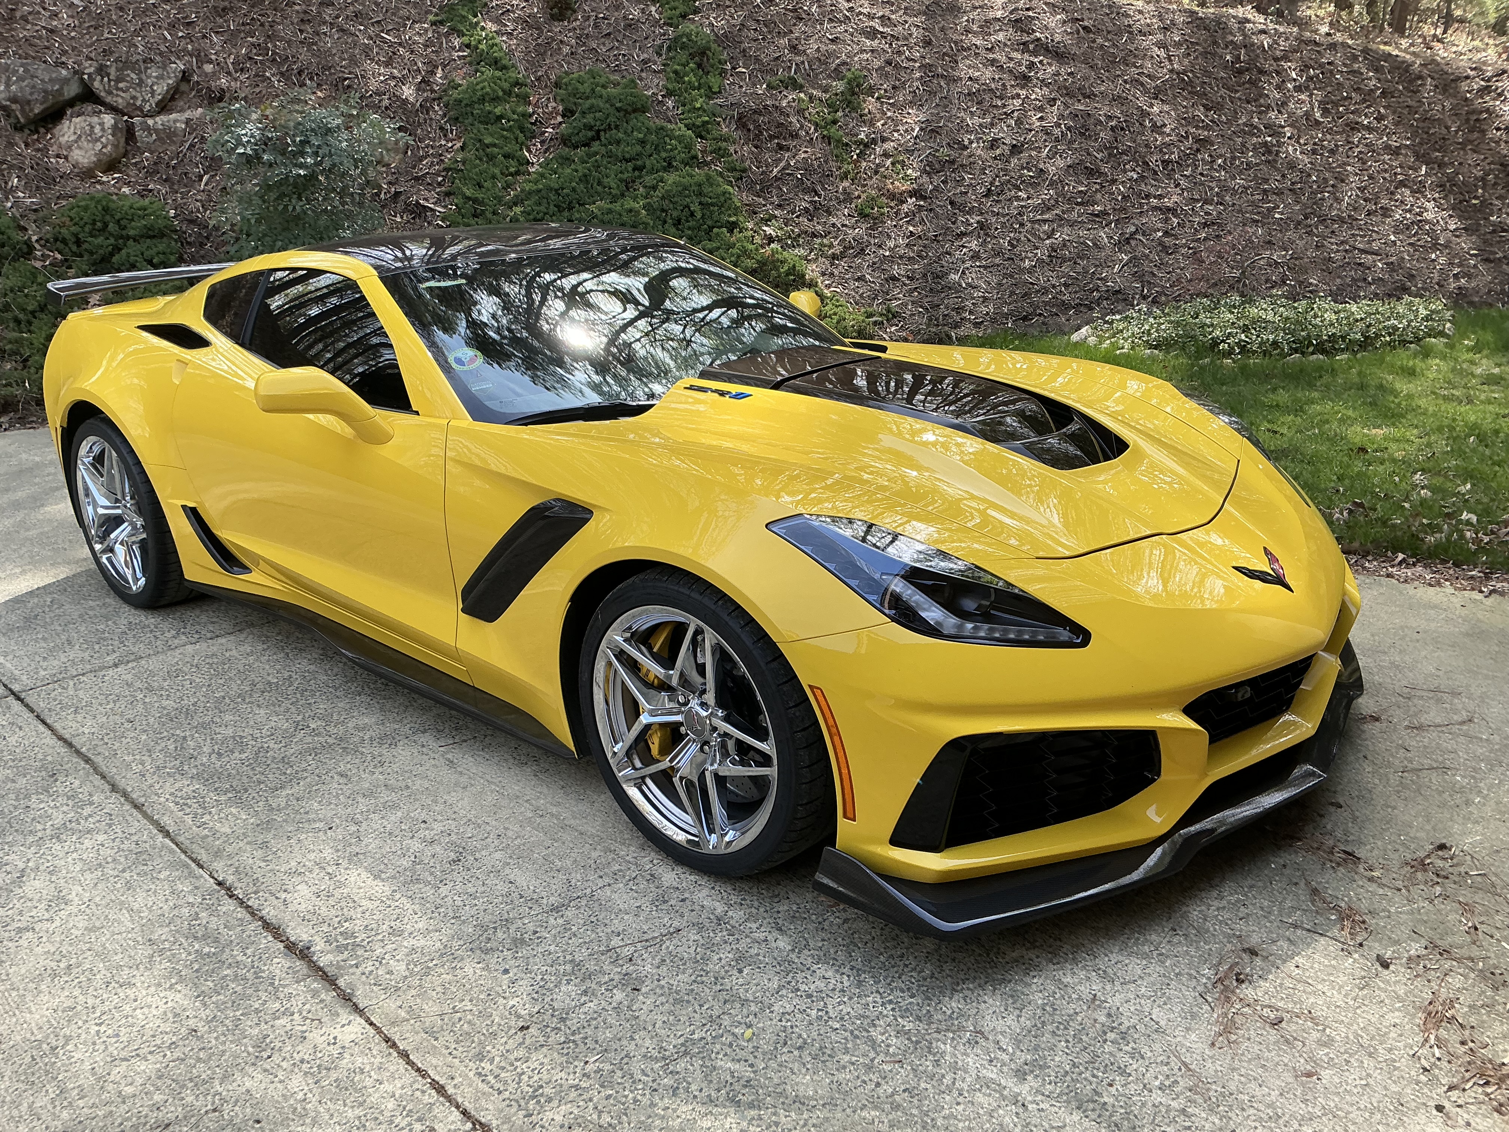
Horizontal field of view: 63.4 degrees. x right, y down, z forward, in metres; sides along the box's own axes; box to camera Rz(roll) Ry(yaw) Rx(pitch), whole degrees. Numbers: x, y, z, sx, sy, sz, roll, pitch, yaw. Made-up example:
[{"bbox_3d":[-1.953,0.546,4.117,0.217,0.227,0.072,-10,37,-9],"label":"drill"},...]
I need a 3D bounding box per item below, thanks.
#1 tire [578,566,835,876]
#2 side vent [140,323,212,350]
[{"bbox_3d":[-0.057,0.293,2.538,0.652,0.652,0.290,14,23,40],"label":"tire"},{"bbox_3d":[-1.813,-0.719,3.794,0.440,0.085,0.120,14,24,40],"label":"side vent"}]

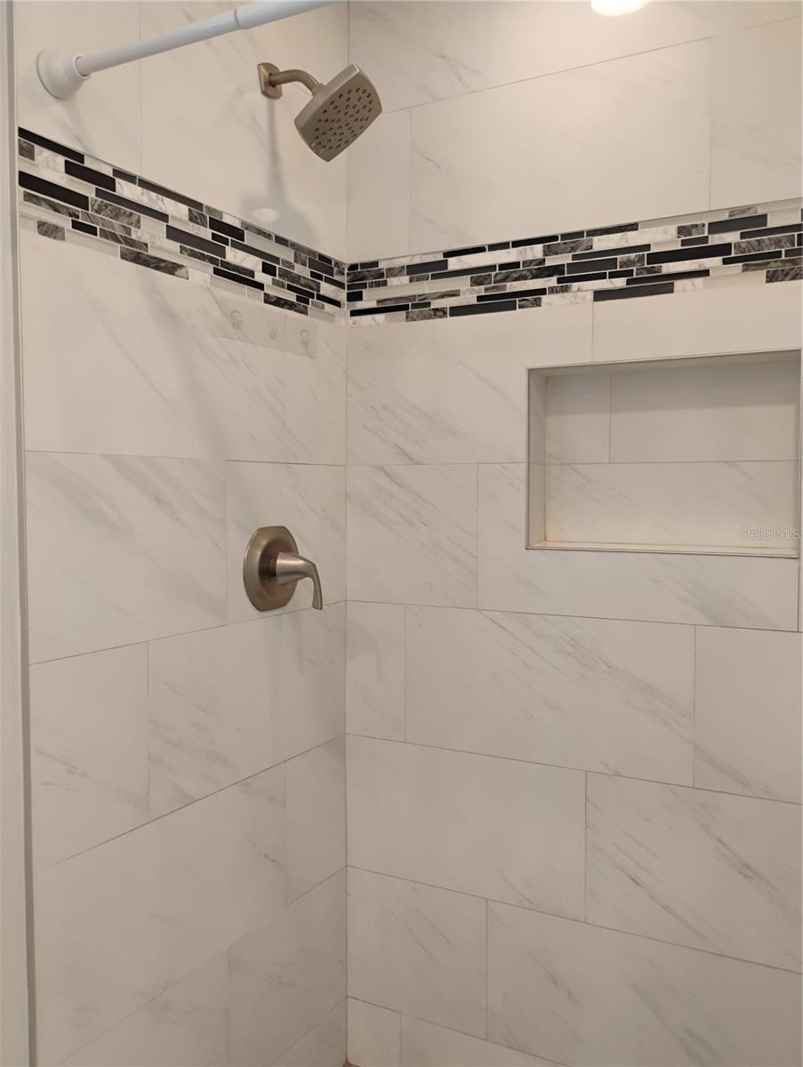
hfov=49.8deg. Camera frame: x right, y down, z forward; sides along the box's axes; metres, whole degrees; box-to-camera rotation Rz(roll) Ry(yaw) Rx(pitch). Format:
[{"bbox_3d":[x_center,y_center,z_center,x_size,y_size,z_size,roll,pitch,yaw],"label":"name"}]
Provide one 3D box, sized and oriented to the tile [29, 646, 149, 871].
[{"bbox_3d":[-0.484,0.336,1.349,0.012,0.305,0.226,1,3,29],"label":"tile"}]

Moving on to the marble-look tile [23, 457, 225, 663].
[{"bbox_3d":[-0.428,0.025,1.407,0.012,0.303,0.426,1,3,28],"label":"marble-look tile"}]

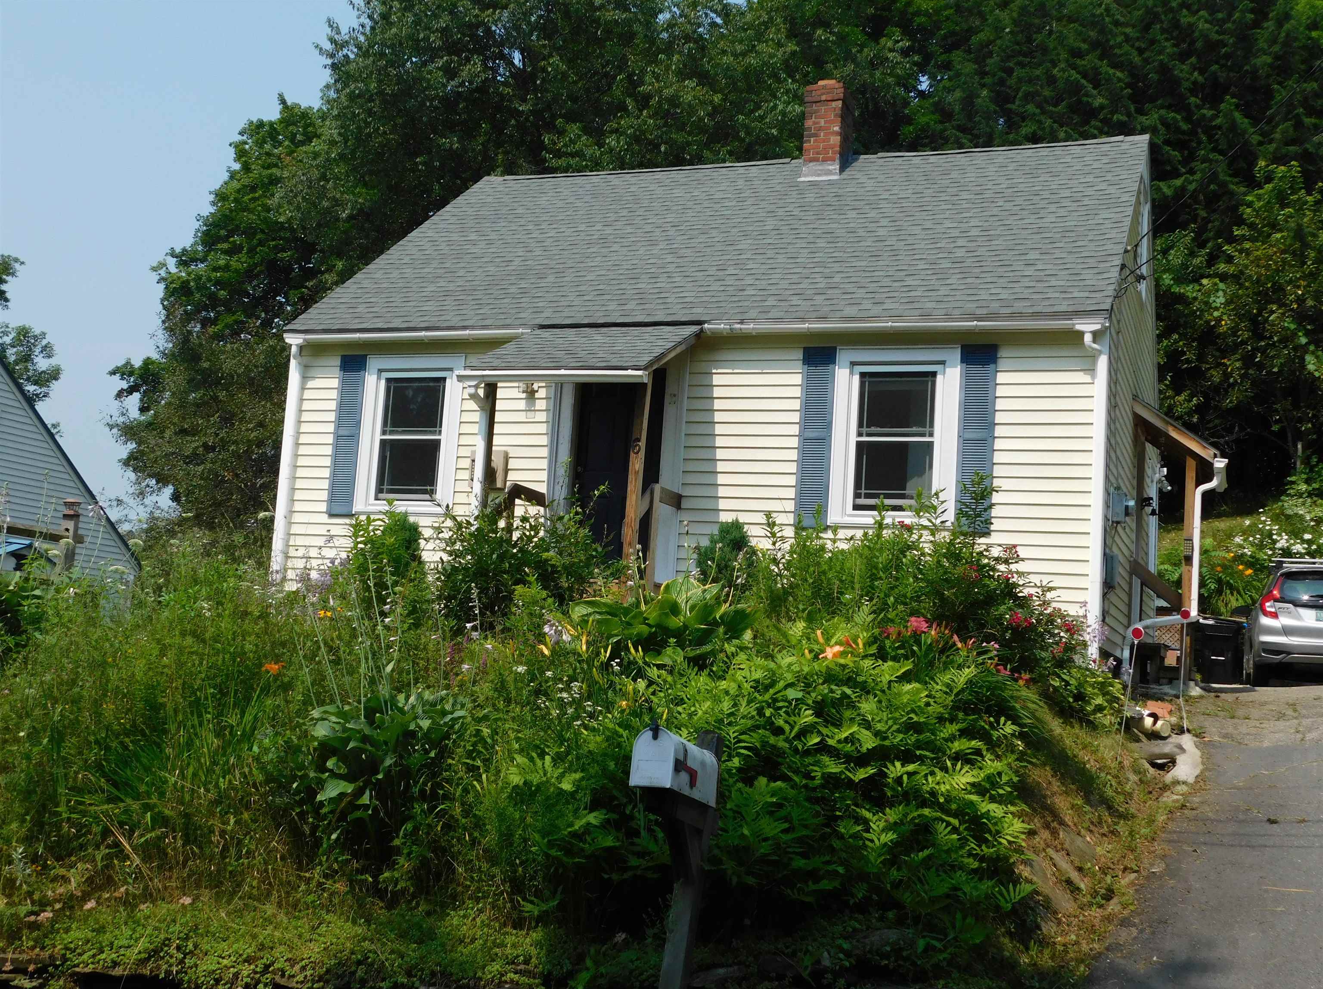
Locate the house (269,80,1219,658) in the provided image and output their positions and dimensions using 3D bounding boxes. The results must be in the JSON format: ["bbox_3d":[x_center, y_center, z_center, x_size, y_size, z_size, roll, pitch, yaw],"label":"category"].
[{"bbox_3d":[1.404,-1.490,16.902,8.820,6.602,8.870,1,-8,21],"label":"house"}]

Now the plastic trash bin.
[{"bbox_3d":[6.328,1.760,17.300,0.570,0.790,0.600,2,-7,12],"label":"plastic trash bin"}]

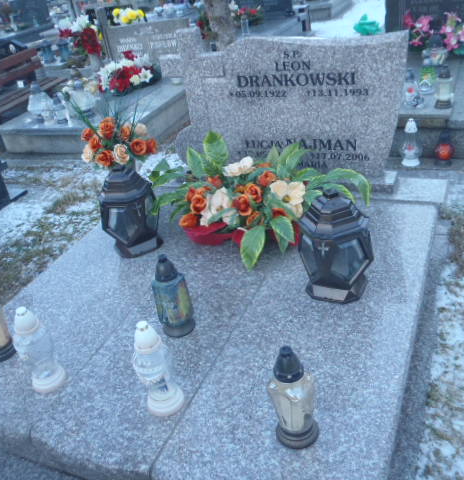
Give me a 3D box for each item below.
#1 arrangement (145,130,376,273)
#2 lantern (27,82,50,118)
[{"bbox_3d":[0.105,-0.127,1.944,0.720,0.370,0.420,5,32,24],"label":"arrangement"},{"bbox_3d":[-1.938,-1.399,5.139,0.200,0.330,0.200,-16,29,-16],"label":"lantern"}]

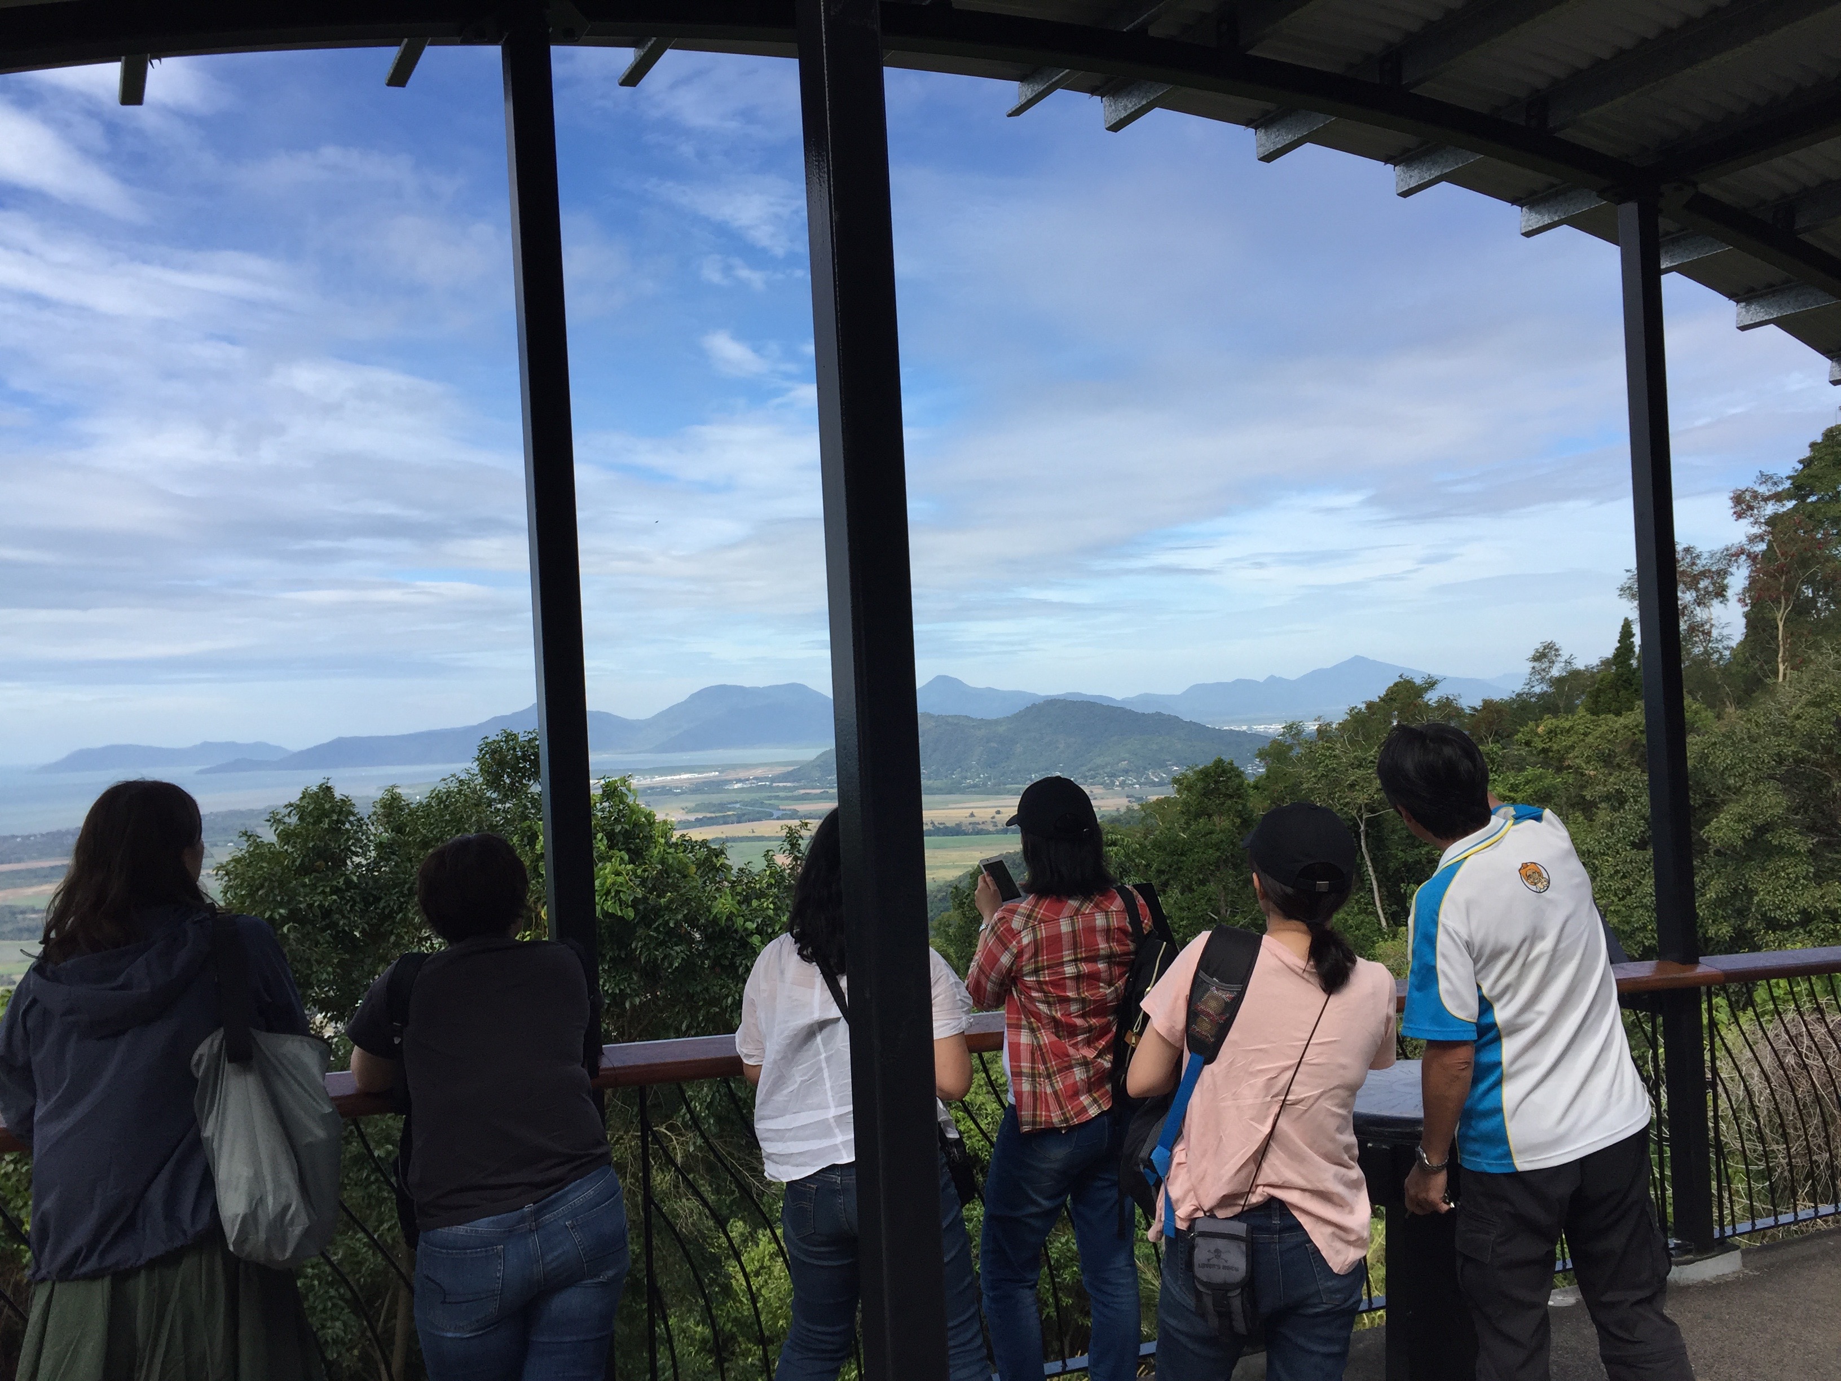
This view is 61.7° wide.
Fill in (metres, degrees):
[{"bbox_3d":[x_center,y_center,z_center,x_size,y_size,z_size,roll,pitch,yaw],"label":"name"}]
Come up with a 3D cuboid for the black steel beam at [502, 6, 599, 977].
[{"bbox_3d":[-0.782,0.109,3.380,0.090,3.150,0.090,-3,0,-23],"label":"black steel beam"}]

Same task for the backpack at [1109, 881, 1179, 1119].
[{"bbox_3d":[0.508,0.679,3.350,0.180,0.490,0.270,5,-2,24],"label":"backpack"}]

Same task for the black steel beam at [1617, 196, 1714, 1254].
[{"bbox_3d":[2.426,0.106,5.030,0.090,3.420,0.090,-3,0,-23],"label":"black steel beam"}]

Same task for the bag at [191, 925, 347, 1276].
[{"bbox_3d":[-1.057,0.649,2.500,0.235,0.550,0.180,-5,0,-24],"label":"bag"}]

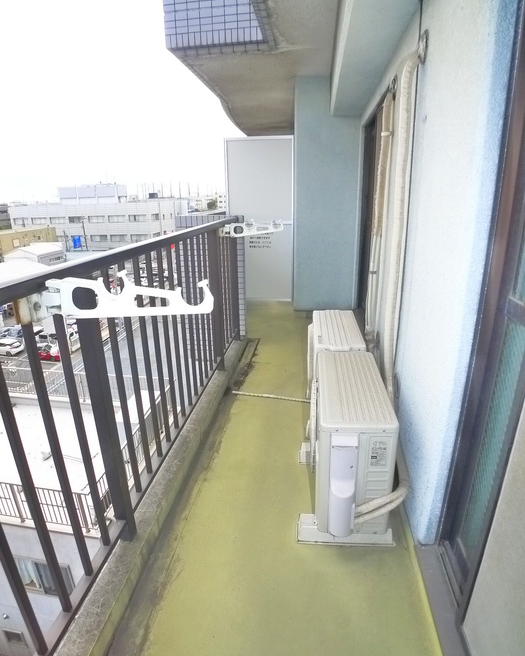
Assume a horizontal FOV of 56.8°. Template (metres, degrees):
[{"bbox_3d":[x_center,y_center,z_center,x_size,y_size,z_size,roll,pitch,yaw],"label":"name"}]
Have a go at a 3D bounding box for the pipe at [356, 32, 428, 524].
[{"bbox_3d":[0.522,-0.165,2.008,0.218,1.820,0.622,0,17,6],"label":"pipe"}]

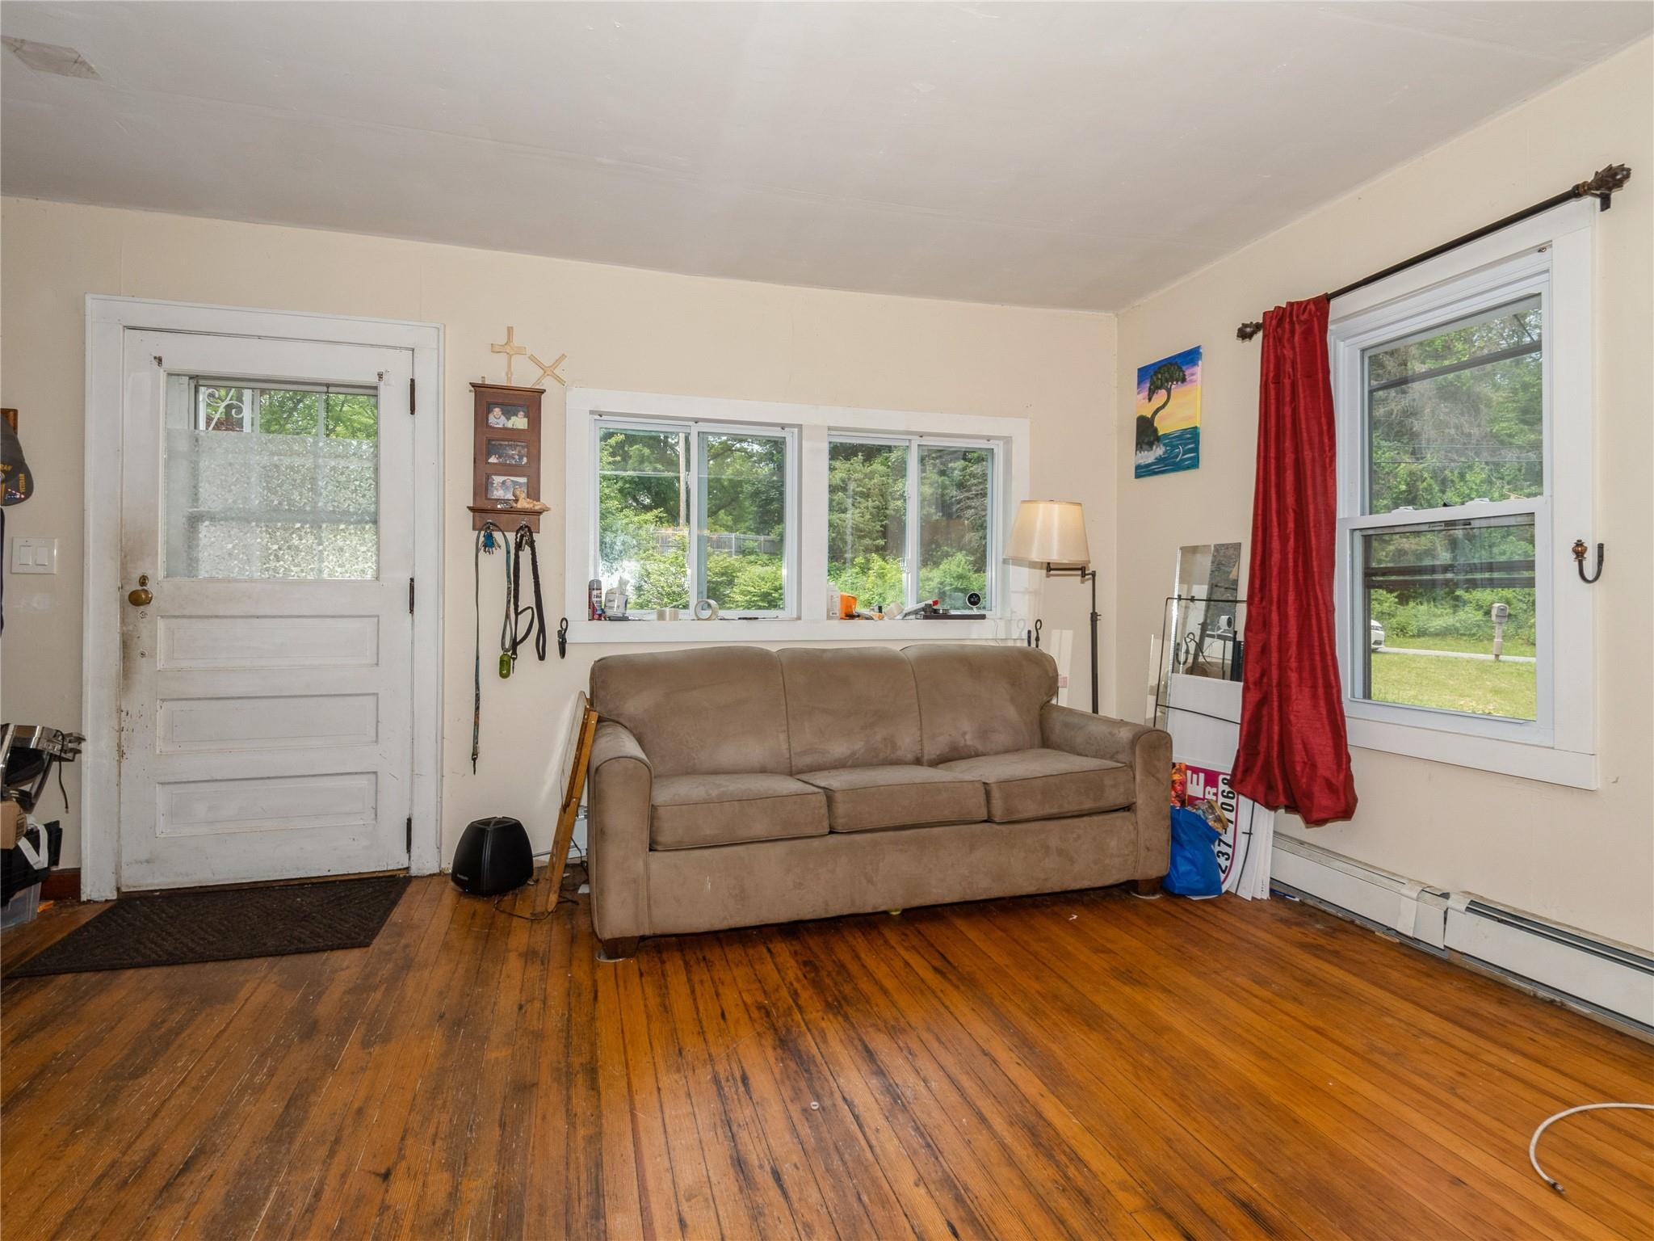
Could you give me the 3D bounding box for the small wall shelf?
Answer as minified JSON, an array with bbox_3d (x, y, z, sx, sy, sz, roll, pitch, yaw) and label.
[{"bbox_3d":[-1.244,-0.630,3.345,0.285,0.556,0.090,0,0,-15],"label":"small wall shelf"}]

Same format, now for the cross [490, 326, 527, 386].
[{"bbox_3d":[-1.251,-1.035,3.389,0.133,0.245,0.012,0,0,-15],"label":"cross"}]

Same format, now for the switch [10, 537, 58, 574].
[{"bbox_3d":[-2.749,-0.222,2.981,0.127,0.124,0.010,0,0,-15],"label":"switch"}]

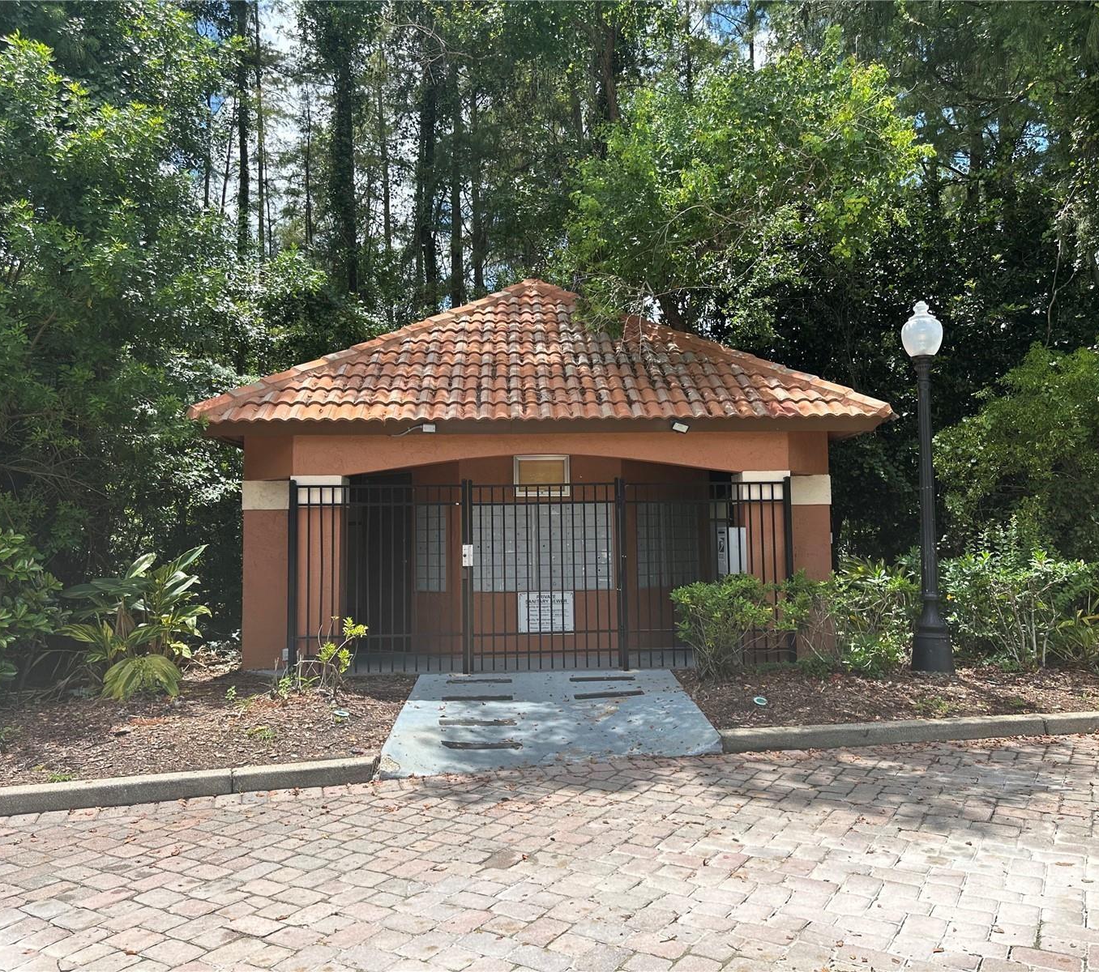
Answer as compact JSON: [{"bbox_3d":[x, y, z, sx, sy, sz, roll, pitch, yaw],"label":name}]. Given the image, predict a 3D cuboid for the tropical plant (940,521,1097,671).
[{"bbox_3d":[4.876,1.159,9.351,1.580,1.464,1.200,-1,-5,-3],"label":"tropical plant"}]

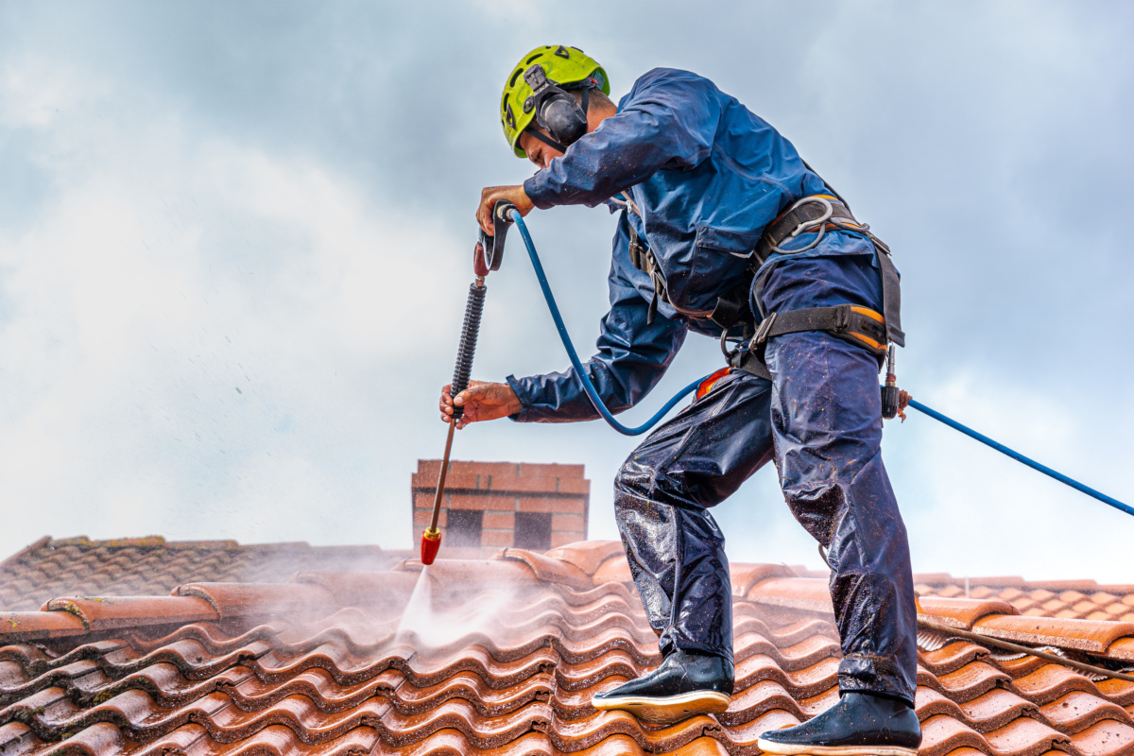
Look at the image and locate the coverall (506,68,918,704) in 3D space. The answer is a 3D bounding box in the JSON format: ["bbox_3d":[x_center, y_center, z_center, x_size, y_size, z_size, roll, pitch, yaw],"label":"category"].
[{"bbox_3d":[0.275,0.015,5.450,0.740,1.250,0.600,0,-15,10],"label":"coverall"}]

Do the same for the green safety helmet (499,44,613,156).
[{"bbox_3d":[-0.042,-0.568,5.800,0.250,0.155,0.210,-37,-22,5],"label":"green safety helmet"}]

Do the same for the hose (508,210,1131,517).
[{"bbox_3d":[0.510,-0.020,5.600,1.220,0.500,0.480,2,-15,0],"label":"hose"}]

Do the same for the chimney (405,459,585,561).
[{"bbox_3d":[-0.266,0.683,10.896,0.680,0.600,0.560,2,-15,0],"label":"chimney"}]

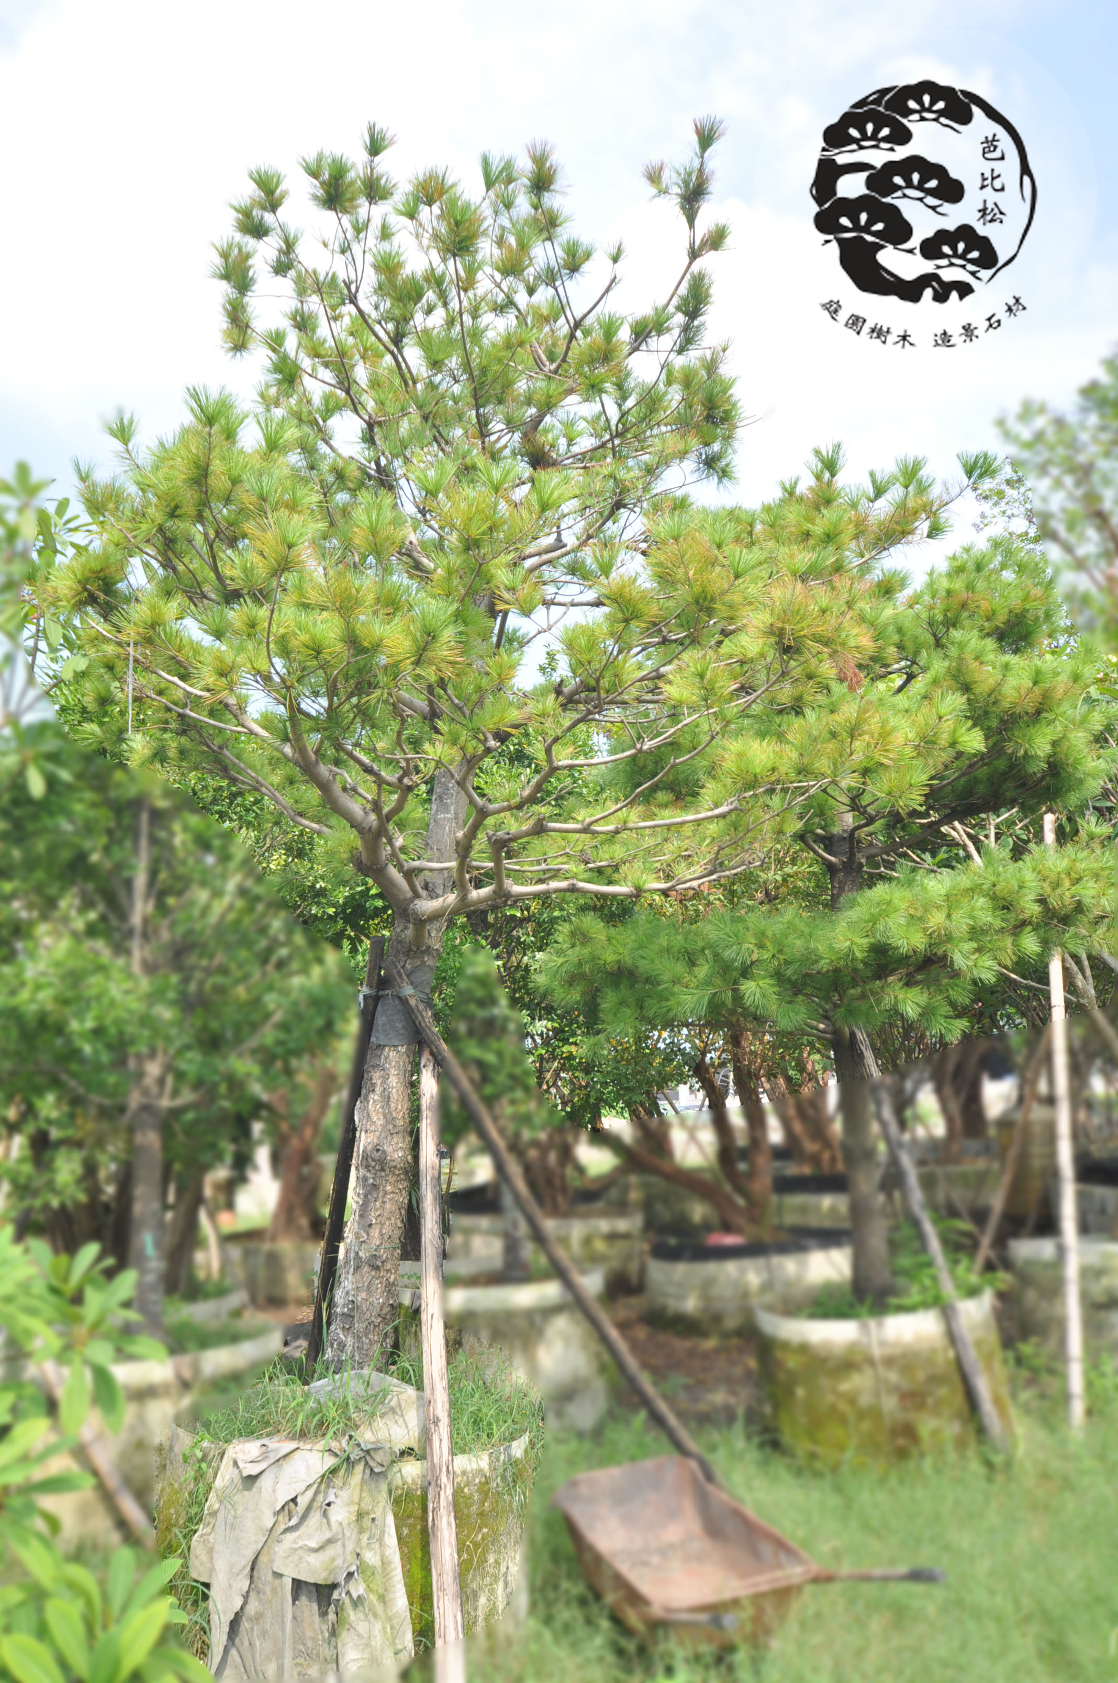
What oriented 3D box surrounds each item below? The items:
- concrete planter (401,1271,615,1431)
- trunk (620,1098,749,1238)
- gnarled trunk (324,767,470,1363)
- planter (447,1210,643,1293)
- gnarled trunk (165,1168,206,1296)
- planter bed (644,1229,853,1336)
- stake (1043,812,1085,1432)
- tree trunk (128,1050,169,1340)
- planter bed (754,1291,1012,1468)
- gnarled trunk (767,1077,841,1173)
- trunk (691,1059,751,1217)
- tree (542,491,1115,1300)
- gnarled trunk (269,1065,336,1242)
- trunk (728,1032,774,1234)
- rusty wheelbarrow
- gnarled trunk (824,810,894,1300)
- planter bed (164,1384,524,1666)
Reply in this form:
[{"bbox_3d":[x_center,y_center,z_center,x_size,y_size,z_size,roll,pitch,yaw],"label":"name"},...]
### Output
[{"bbox_3d":[-0.311,2.420,6.060,1.070,0.580,1.070,-1,-10,0],"label":"concrete planter"},{"bbox_3d":[0.886,2.288,8.845,0.895,0.915,0.400,0,-9,0],"label":"trunk"},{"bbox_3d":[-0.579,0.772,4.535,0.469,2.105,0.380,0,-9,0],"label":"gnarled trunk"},{"bbox_3d":[-0.076,3.112,9.520,1.480,0.570,1.450,0,-9,0],"label":"planter"},{"bbox_3d":[-1.743,1.824,5.876,0.170,0.660,0.170,-1,-10,0],"label":"gnarled trunk"},{"bbox_3d":[1.116,2.531,7.145,1.200,0.470,1.200,-1,-10,0],"label":"planter bed"},{"bbox_3d":[2.263,1.213,5.646,0.080,2.730,0.080,1,-9,0],"label":"stake"},{"bbox_3d":[-1.628,1.392,5.010,0.150,1.110,0.150,-1,-10,0],"label":"tree trunk"},{"bbox_3d":[1.395,2.274,5.449,1.050,0.570,1.050,-1,-10,0],"label":"planter bed"},{"bbox_3d":[2.389,2.782,12.210,0.739,1.001,0.500,0,-9,0],"label":"gnarled trunk"},{"bbox_3d":[1.159,2.081,8.930,0.428,1.100,0.300,0,-9,0],"label":"trunk"},{"bbox_3d":[1.252,0.152,5.709,2.550,3.660,2.400,-1,-10,0],"label":"tree"},{"bbox_3d":[-1.941,2.352,9.544,0.508,1.309,0.420,0,-9,0],"label":"gnarled trunk"},{"bbox_3d":[1.360,2.055,8.934,0.326,1.401,0.280,0,-9,0],"label":"trunk"},{"bbox_3d":[0.460,2.209,3.790,0.580,0.460,1.250,4,-10,-24],"label":"rusty wheelbarrow"},{"bbox_3d":[1.317,0.928,5.570,0.200,2.140,0.200,-1,-10,0],"label":"gnarled trunk"},{"bbox_3d":[-0.618,1.988,3.679,1.060,0.580,1.060,-1,-10,0],"label":"planter bed"}]

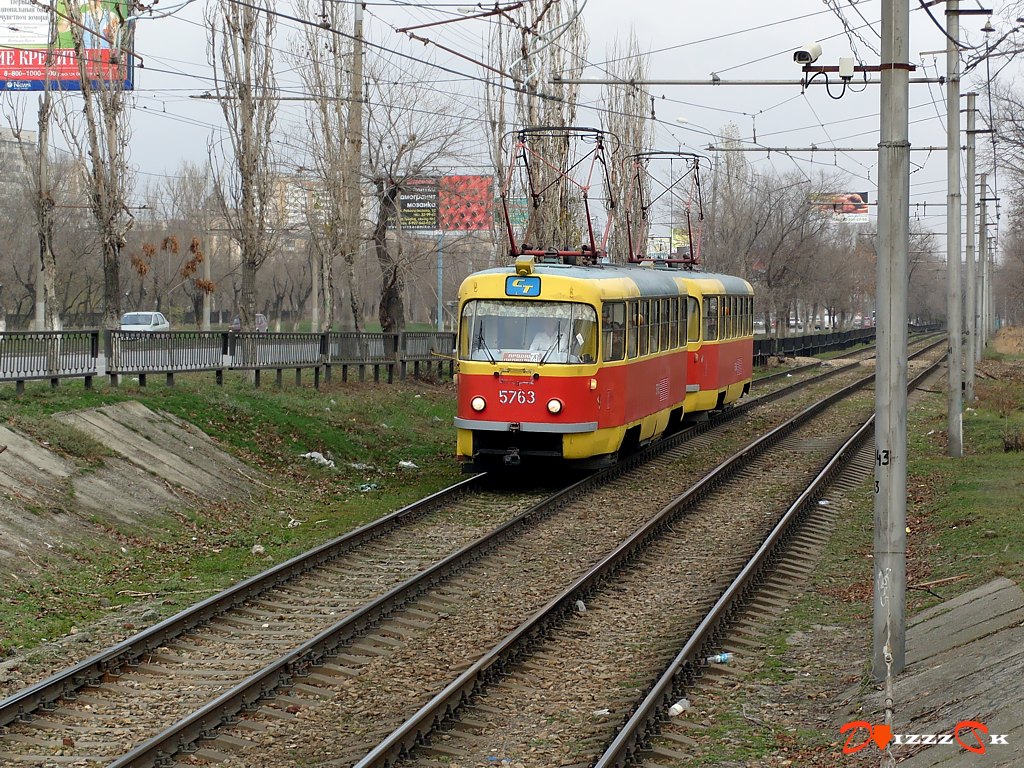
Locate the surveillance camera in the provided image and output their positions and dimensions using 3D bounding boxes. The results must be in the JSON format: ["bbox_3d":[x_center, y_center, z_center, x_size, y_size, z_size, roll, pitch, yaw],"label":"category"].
[{"bbox_3d":[2.374,-2.655,20.200,0.140,0.118,0.350,1,14,22],"label":"surveillance camera"}]

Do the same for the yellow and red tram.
[{"bbox_3d":[2.797,-0.659,52.137,2.470,3.120,28.000,1,2,11],"label":"yellow and red tram"}]

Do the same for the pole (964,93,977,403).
[{"bbox_3d":[12.043,-3.583,66.000,0.250,8.150,0.250,1,1,11],"label":"pole"}]

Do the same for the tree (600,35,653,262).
[{"bbox_3d":[4.463,-7.249,98.000,2.100,12.800,2.100,1,1,11],"label":"tree"}]

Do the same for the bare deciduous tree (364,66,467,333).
[{"bbox_3d":[-2.443,-4.201,65.000,2.800,8.100,2.700,1,1,11],"label":"bare deciduous tree"}]

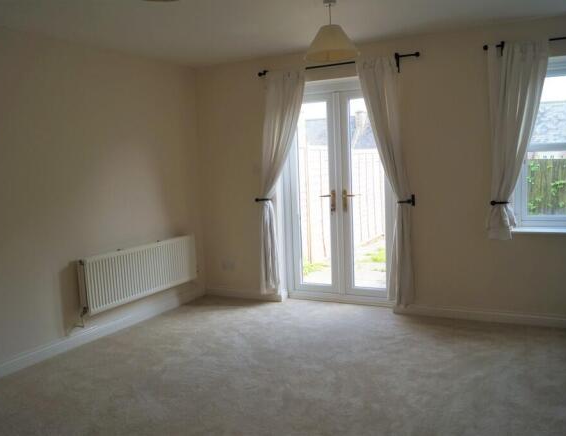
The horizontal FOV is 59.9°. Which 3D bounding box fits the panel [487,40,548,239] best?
[{"bbox_3d":[1.756,-0.562,3.671,0.430,1.485,0.120,0,6,28],"label":"panel"}]

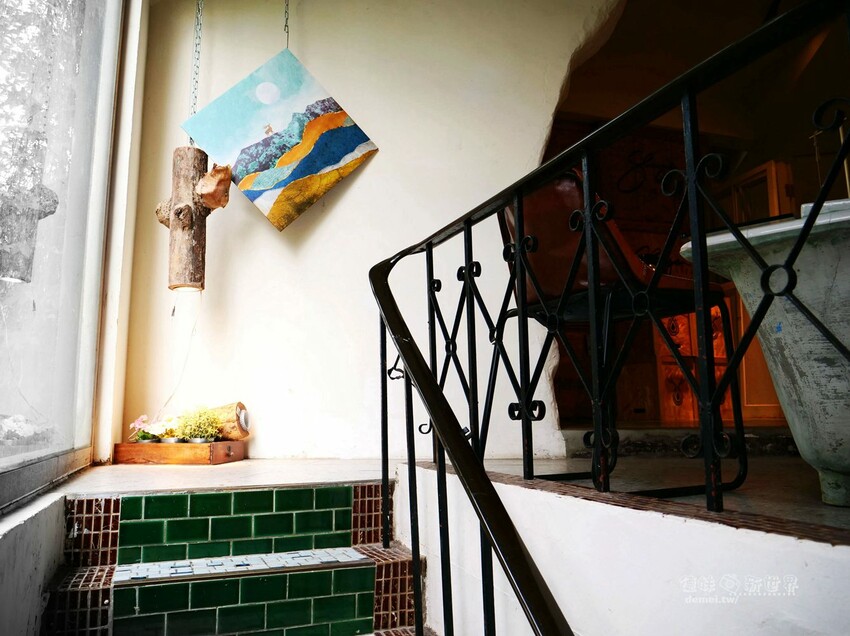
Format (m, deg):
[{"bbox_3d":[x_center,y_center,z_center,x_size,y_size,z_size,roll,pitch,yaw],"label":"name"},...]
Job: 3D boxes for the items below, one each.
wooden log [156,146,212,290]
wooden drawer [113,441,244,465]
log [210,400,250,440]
[{"bbox_3d":[-0.937,-0.385,2.300,0.221,0.550,0.175,2,-9,-19],"label":"wooden log"},{"bbox_3d":[-0.953,0.523,2.300,0.400,0.075,0.230,-2,-9,11],"label":"wooden drawer"},{"bbox_3d":[-0.827,0.424,2.280,0.255,0.136,0.136,-14,-8,0],"label":"log"}]

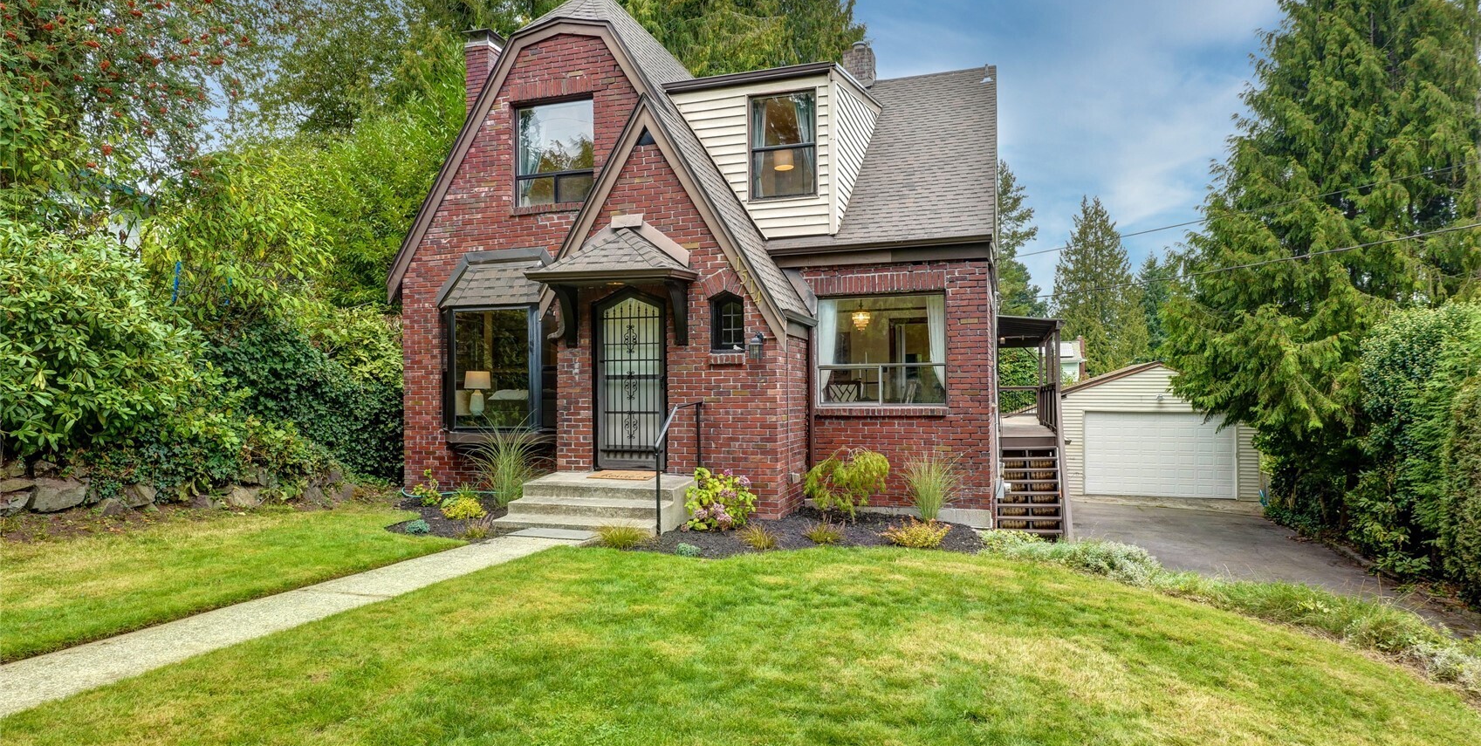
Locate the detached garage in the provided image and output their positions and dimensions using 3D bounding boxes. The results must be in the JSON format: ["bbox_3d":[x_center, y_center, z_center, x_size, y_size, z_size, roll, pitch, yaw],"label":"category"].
[{"bbox_3d":[12.011,1.546,25.713,5.000,3.600,6.000,-1,-1,18],"label":"detached garage"}]

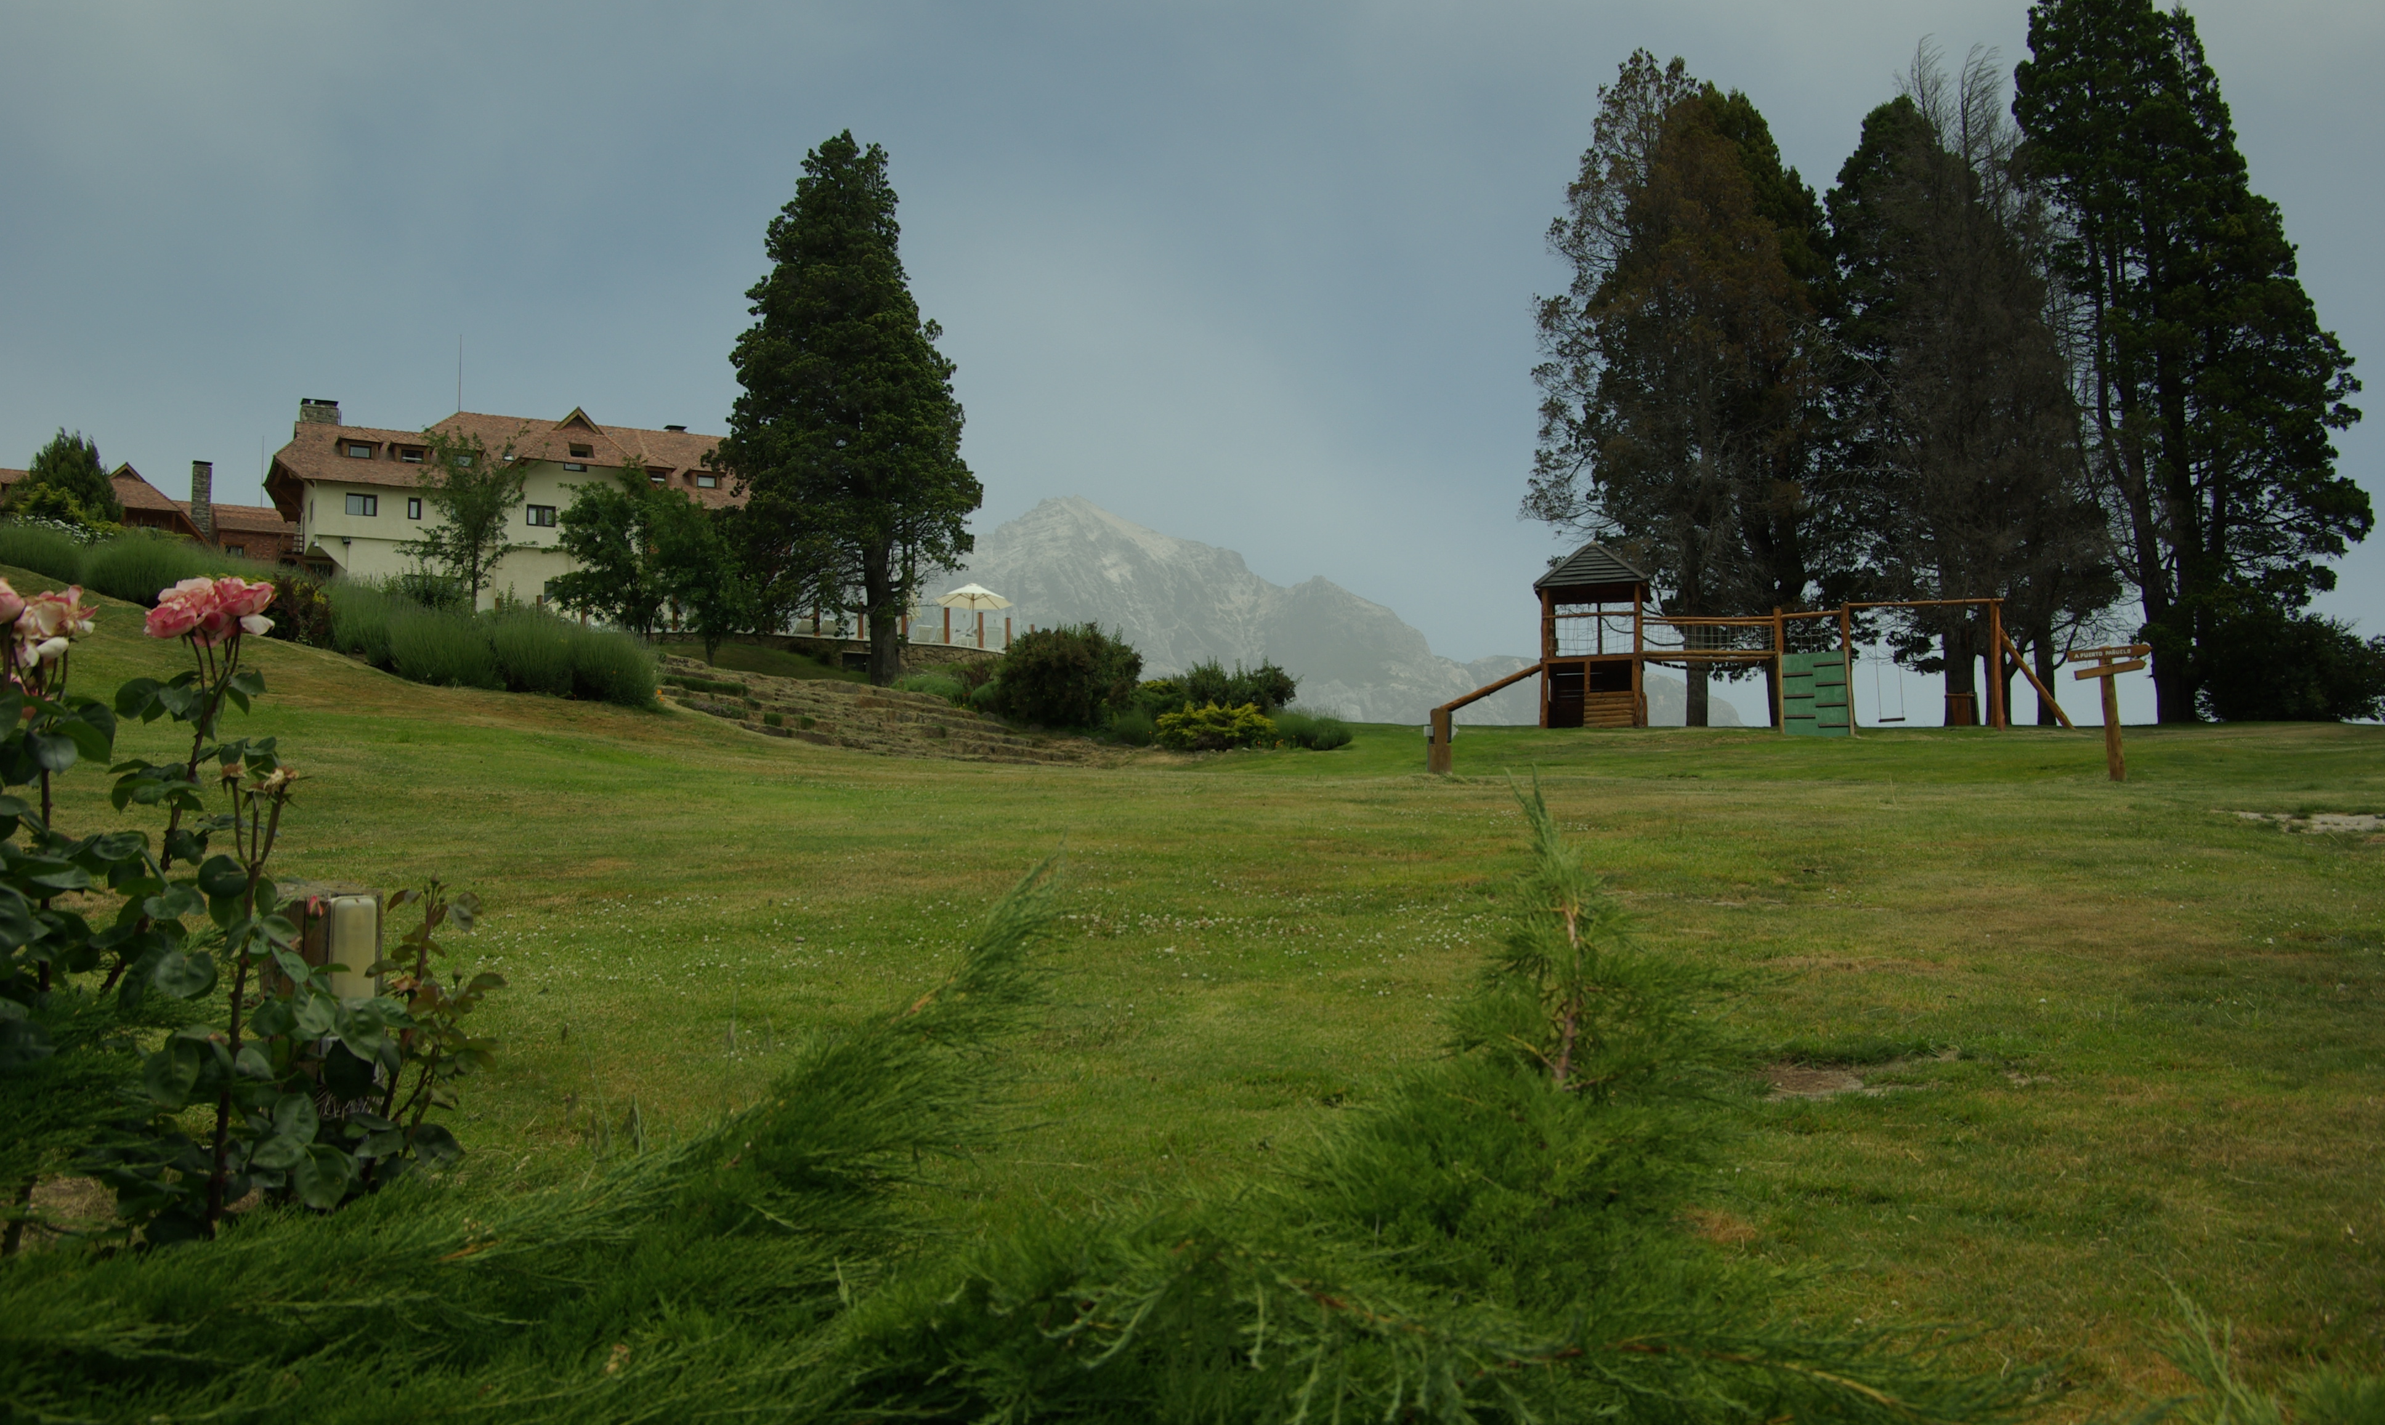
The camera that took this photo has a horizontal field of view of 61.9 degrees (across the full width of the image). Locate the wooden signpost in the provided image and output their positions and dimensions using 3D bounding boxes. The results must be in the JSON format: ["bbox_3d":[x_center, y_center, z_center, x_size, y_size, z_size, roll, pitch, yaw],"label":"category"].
[{"bbox_3d":[11.046,0.000,24.000,0.930,1.600,0.250,-2,-5,12],"label":"wooden signpost"}]

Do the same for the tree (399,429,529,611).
[{"bbox_3d":[-16.491,-4.127,44.945,2.860,4.500,2.800,0,1,-20],"label":"tree"}]

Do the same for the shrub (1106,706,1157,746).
[{"bbox_3d":[-1.051,0.239,34.000,0.860,0.680,0.800,0,-5,-2],"label":"shrub"}]

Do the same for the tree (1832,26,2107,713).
[{"bbox_3d":[18.835,-7.905,47.803,6.710,16.280,6.600,1,1,22],"label":"tree"}]

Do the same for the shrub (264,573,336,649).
[{"bbox_3d":[-12.782,-1.454,28.487,1.010,1.080,1.050,0,2,-24],"label":"shrub"}]

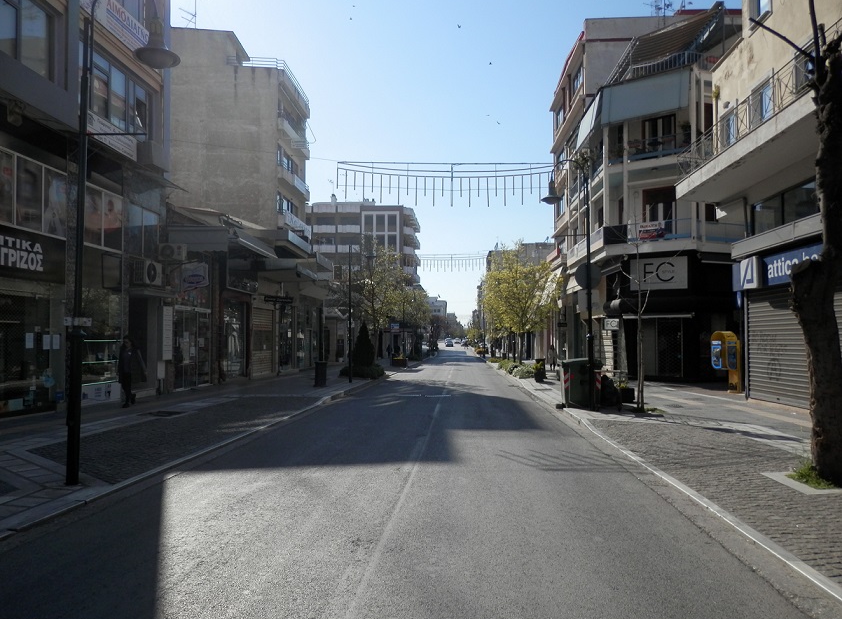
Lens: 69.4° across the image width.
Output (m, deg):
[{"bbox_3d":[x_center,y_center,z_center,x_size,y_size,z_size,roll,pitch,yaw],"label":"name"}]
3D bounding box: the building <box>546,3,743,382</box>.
[{"bbox_3d":[12.588,-5.851,30.486,10.000,18.000,17.000,0,-3,4],"label":"building"}]

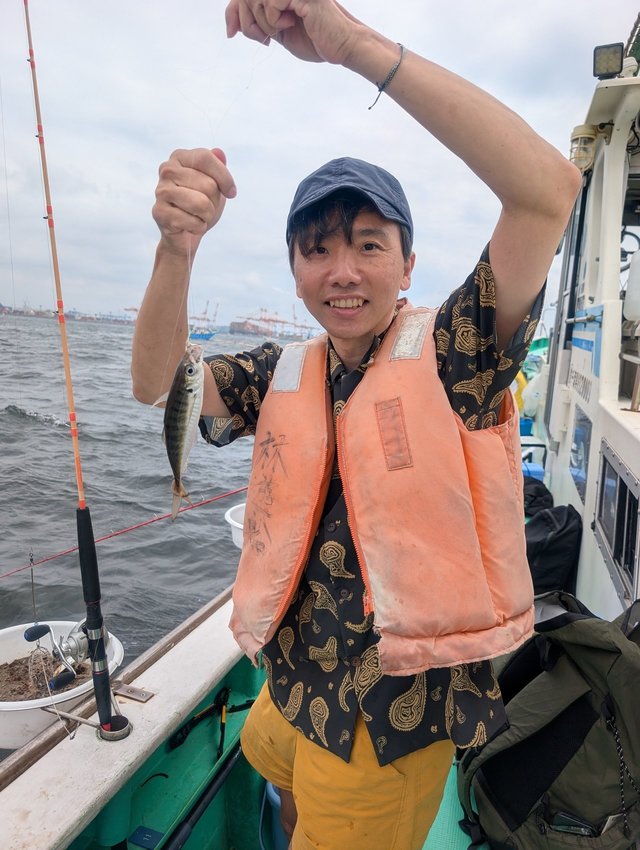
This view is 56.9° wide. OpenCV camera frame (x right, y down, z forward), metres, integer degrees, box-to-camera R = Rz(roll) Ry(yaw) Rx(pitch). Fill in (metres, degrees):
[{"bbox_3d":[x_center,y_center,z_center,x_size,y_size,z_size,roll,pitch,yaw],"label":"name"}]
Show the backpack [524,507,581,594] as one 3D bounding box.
[{"bbox_3d":[1.253,0.708,3.250,0.360,0.520,0.280,8,10,26],"label":"backpack"}]

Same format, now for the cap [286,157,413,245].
[{"bbox_3d":[0.042,-0.332,0.860,0.180,0.135,0.260,1,8,10],"label":"cap"}]

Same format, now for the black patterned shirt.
[{"bbox_3d":[0.078,0.121,0.950,0.510,0.760,0.310,3,9,14],"label":"black patterned shirt"}]

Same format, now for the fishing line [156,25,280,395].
[{"bbox_3d":[-0.110,-0.234,0.640,0.130,0.390,0.080,5,9,5],"label":"fishing line"}]

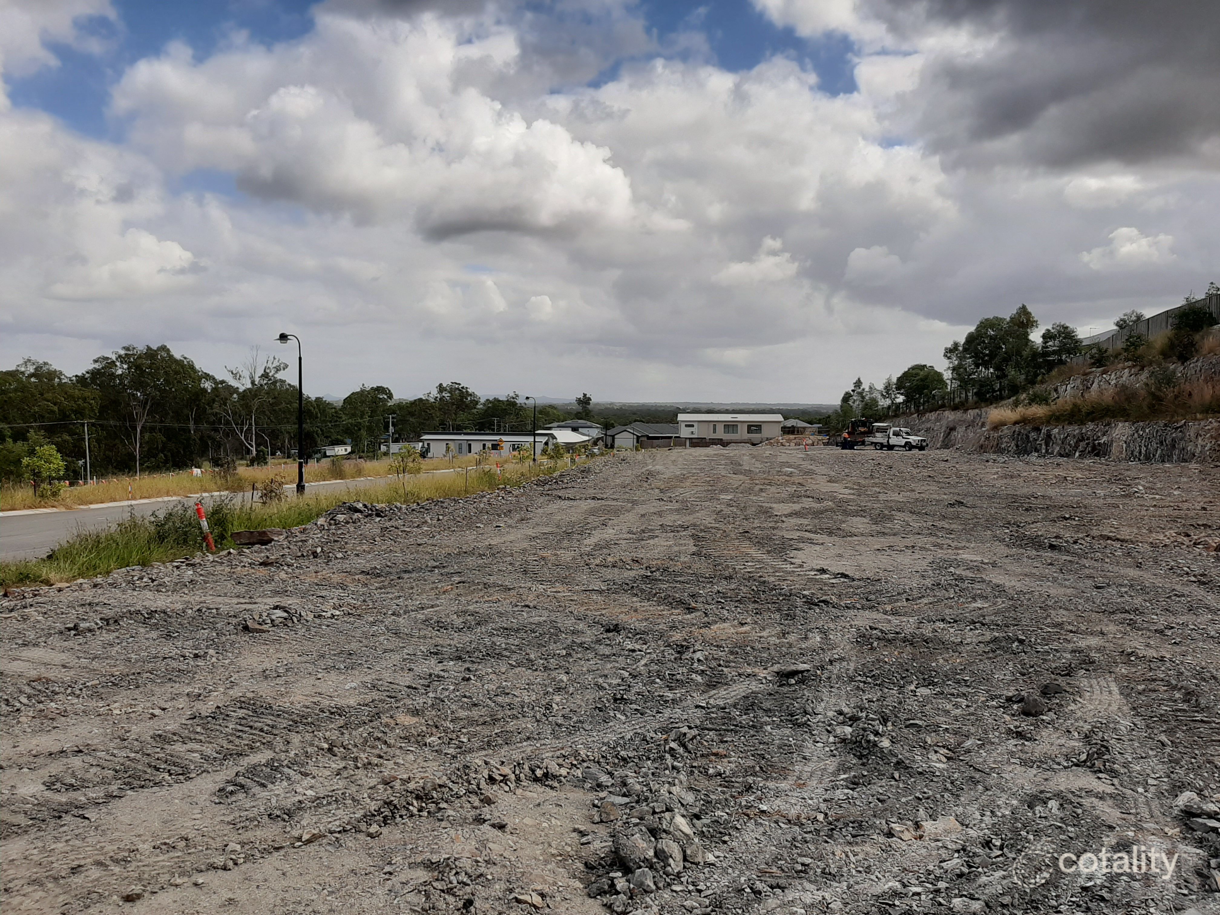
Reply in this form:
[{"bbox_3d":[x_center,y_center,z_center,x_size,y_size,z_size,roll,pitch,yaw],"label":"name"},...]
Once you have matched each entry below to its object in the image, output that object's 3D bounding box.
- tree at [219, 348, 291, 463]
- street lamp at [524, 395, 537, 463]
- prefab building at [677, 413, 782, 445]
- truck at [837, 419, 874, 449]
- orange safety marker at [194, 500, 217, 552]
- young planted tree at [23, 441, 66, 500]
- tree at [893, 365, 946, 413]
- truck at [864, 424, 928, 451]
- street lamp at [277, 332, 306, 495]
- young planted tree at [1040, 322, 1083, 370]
[{"bbox_3d":[-51.885,-7.765,135.000,10.000,16.600,10.000,0,3,0],"label":"tree"},{"bbox_3d":[-6.514,-2.286,75.000,1.000,5.400,0.600,1,3,5],"label":"street lamp"},{"bbox_3d":[17.878,-4.385,138.000,15.400,4.300,8.000,1,3,5],"label":"prefab building"},{"bbox_3d":[23.002,-2.210,85.500,4.000,2.850,2.500,2,3,17],"label":"truck"},{"bbox_3d":[-7.735,1.318,17.500,0.130,1.000,0.130,-20,2,0],"label":"orange safety marker"},{"bbox_3d":[-20.938,0.454,34.000,1.600,2.050,1.600,0,3,0],"label":"young planted tree"},{"bbox_3d":[32.110,-7.164,95.000,5.200,5.000,5.200,0,3,0],"label":"tree"},{"bbox_3d":[24.283,-1.744,78.000,1.850,2.250,5.200,-2,4,-38],"label":"truck"},{"bbox_3d":[-10.704,-1.447,30.700,1.000,5.400,0.600,1,3,5],"label":"street lamp"},{"bbox_3d":[40.814,-10.006,83.000,3.700,4.300,3.700,0,3,0],"label":"young planted tree"}]

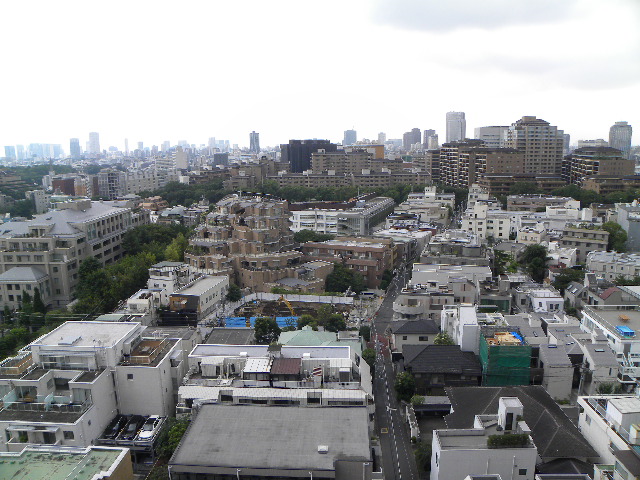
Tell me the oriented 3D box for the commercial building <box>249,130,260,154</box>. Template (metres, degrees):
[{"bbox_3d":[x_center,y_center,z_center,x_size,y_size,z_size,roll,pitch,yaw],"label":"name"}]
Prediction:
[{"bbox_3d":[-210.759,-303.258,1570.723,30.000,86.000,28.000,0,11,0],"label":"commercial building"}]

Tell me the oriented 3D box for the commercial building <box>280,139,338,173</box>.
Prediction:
[{"bbox_3d":[-10.412,-73.810,467.504,48.000,46.500,28.000,-3,11,-15],"label":"commercial building"}]

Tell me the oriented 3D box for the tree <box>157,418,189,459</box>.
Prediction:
[{"bbox_3d":[-20.200,27.114,66.736,3.800,4.600,4.200,0,11,0],"label":"tree"}]

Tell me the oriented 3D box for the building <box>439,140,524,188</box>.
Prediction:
[{"bbox_3d":[114.975,-47.796,348.783,24.000,46.000,82.000,-1,11,-3],"label":"building"}]

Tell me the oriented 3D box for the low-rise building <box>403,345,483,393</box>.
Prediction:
[{"bbox_3d":[20.200,21.513,82.199,12.000,7.300,11.000,0,11,2],"label":"low-rise building"}]

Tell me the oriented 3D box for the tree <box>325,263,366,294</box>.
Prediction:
[{"bbox_3d":[7.201,10.869,135.747,11.000,8.200,8.500,0,10,0],"label":"tree"}]

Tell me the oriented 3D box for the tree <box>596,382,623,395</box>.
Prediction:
[{"bbox_3d":[48.587,24.993,80.676,3.800,2.800,3.000,0,11,0],"label":"tree"}]

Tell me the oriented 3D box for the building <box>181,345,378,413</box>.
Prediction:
[{"bbox_3d":[-6.000,22.203,72.052,27.000,9.700,11.500,0,11,2],"label":"building"}]

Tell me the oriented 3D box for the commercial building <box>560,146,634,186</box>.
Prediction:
[{"bbox_3d":[196.995,-45.805,346.268,21.500,43.000,82.000,3,11,15],"label":"commercial building"}]

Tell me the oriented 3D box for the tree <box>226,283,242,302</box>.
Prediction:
[{"bbox_3d":[-22.705,13.842,127.653,4.000,5.300,4.000,0,10,0],"label":"tree"}]

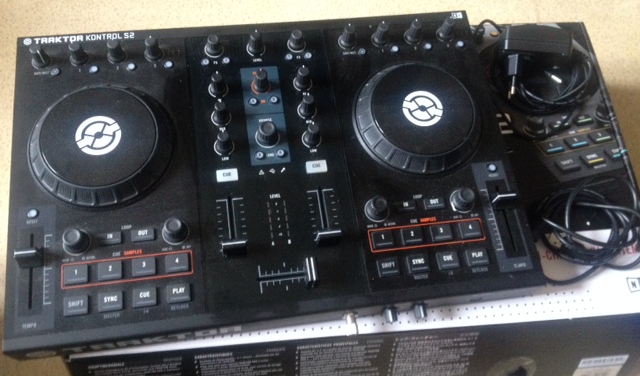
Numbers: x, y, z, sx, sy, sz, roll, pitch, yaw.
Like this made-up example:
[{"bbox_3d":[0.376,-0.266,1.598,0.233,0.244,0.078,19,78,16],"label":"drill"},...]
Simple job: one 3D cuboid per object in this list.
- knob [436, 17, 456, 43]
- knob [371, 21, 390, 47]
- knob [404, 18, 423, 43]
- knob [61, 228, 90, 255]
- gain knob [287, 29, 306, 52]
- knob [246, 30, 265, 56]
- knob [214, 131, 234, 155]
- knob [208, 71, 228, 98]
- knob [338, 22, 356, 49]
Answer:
[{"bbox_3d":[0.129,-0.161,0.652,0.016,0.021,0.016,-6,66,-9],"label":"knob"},{"bbox_3d":[0.061,-0.152,0.636,0.017,0.019,0.017,-6,67,-8],"label":"knob"},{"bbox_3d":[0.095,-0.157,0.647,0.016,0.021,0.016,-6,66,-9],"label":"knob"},{"bbox_3d":[-0.203,0.043,0.534,0.021,0.016,0.021,-6,67,-9],"label":"knob"},{"bbox_3d":[-0.022,-0.146,0.638,0.016,0.015,0.016,-6,67,-9],"label":"gain knob"},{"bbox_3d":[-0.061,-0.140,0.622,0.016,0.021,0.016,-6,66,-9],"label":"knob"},{"bbox_3d":[-0.086,-0.041,0.582,0.016,0.020,0.016,-6,67,-9],"label":"knob"},{"bbox_3d":[-0.094,-0.096,0.595,0.017,0.019,0.017,-6,67,-8],"label":"knob"},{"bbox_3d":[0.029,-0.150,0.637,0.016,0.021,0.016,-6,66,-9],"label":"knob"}]

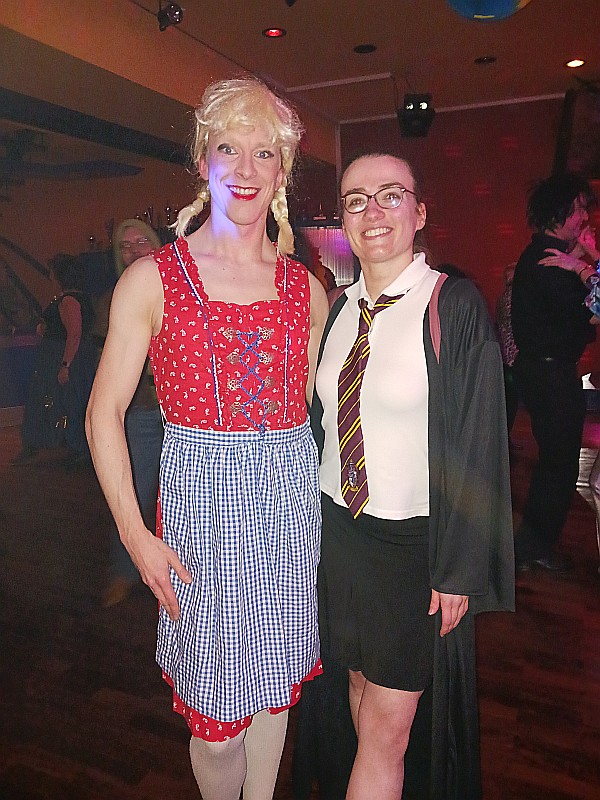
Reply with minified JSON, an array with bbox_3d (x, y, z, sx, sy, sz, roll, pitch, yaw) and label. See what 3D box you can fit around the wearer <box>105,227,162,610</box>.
[{"bbox_3d":[-0.675,0.085,2.715,0.520,1.680,0.380,-1,10,-1],"label":"wearer"}]

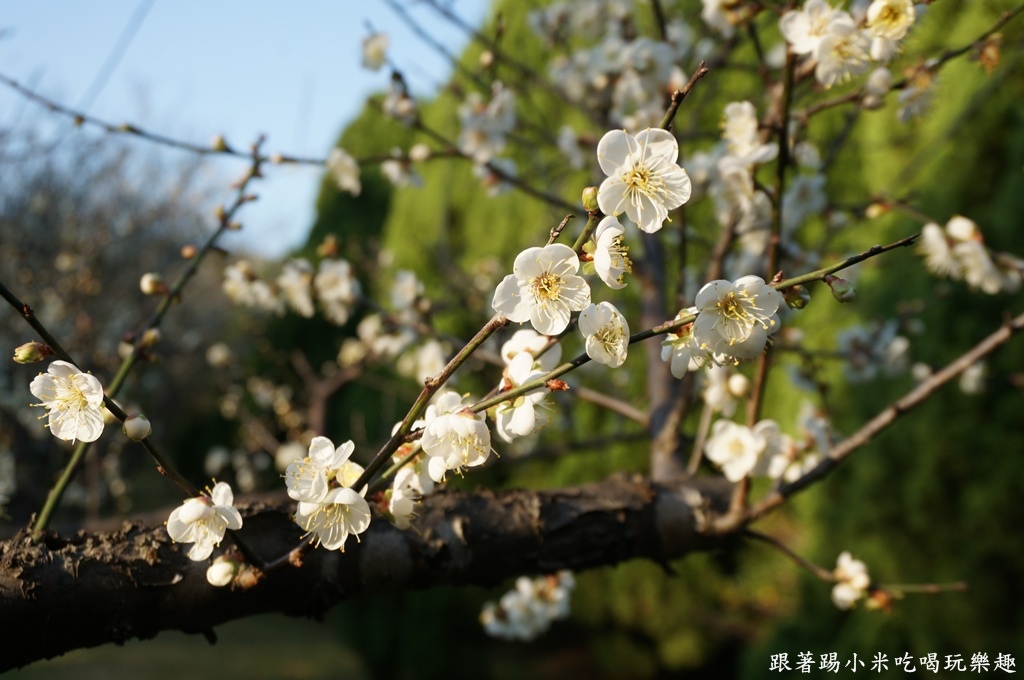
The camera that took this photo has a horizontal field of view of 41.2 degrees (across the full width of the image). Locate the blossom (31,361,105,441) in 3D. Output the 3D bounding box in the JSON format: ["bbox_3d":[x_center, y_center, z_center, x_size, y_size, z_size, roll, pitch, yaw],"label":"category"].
[{"bbox_3d":[-0.122,0.017,0.375,0.022,0.022,0.013,-3,7,31],"label":"blossom"}]

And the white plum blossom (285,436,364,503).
[{"bbox_3d":[-0.053,0.037,0.385,0.014,0.020,0.021,-12,4,-42],"label":"white plum blossom"}]

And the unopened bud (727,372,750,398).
[{"bbox_3d":[0.079,0.016,0.475,0.008,0.009,0.008,0,-5,0],"label":"unopened bud"}]

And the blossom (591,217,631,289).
[{"bbox_3d":[0.026,-0.023,0.362,0.013,0.019,0.019,9,-1,24],"label":"blossom"}]

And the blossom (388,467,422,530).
[{"bbox_3d":[-0.031,0.046,0.400,0.012,0.019,0.019,21,-3,6],"label":"blossom"}]

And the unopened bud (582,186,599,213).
[{"bbox_3d":[0.021,-0.037,0.362,0.004,0.007,0.004,-7,6,0],"label":"unopened bud"}]

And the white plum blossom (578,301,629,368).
[{"bbox_3d":[0.024,-0.001,0.365,0.018,0.018,0.011,4,-1,-37],"label":"white plum blossom"}]

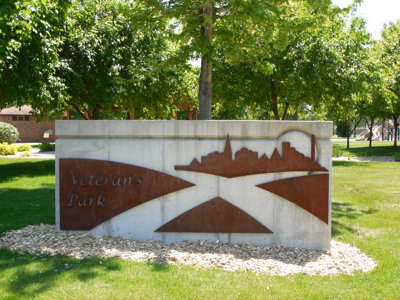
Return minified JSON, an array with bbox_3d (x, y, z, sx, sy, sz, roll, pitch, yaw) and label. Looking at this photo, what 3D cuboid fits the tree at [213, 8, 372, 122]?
[{"bbox_3d":[4.018,-2.928,21.873,6.900,6.512,6.700,0,3,0],"label":"tree"}]

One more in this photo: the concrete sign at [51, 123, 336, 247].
[{"bbox_3d":[-0.082,0.397,6.130,3.319,1.504,0.360,0,3,3],"label":"concrete sign"}]

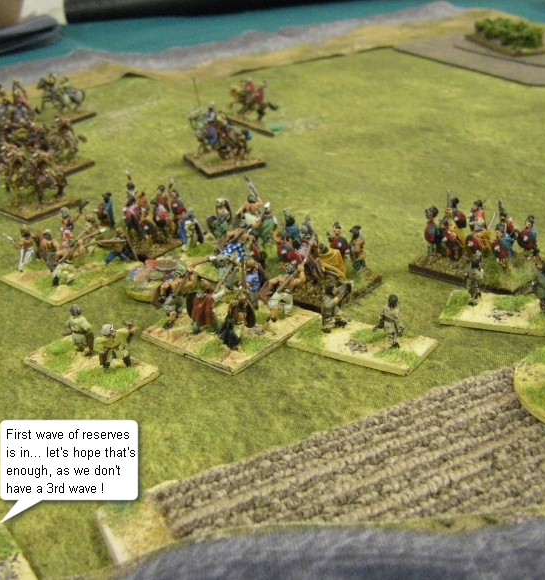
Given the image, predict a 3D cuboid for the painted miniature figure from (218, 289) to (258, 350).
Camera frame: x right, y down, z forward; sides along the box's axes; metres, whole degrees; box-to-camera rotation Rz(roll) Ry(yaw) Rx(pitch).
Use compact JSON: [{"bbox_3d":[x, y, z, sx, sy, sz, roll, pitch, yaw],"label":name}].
[{"bbox_3d":[-0.011,0.008,0.255,0.009,0.016,0.009,4,27,16],"label":"painted miniature figure"}]

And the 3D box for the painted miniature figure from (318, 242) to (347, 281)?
[{"bbox_3d":[0.020,-0.009,0.285,0.009,0.016,0.008,-4,26,0],"label":"painted miniature figure"}]

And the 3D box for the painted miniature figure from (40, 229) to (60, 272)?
[{"bbox_3d":[-0.084,-0.015,0.318,0.007,0.017,0.006,8,28,27],"label":"painted miniature figure"}]

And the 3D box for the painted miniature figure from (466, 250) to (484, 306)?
[{"bbox_3d":[0.062,-0.003,0.263,0.006,0.017,0.006,-3,25,5],"label":"painted miniature figure"}]

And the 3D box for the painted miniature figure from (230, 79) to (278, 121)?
[{"bbox_3d":[-0.011,-0.111,0.493,0.026,0.023,0.011,1,26,11],"label":"painted miniature figure"}]

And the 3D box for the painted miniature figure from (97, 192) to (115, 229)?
[{"bbox_3d":[-0.069,-0.032,0.347,0.007,0.018,0.007,-17,27,-23],"label":"painted miniature figure"}]

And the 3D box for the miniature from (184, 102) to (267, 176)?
[{"bbox_3d":[-0.026,-0.077,0.429,0.030,0.026,0.040,-14,27,-19],"label":"miniature"}]

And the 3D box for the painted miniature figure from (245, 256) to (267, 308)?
[{"bbox_3d":[-0.005,-0.003,0.272,0.007,0.018,0.006,-22,30,-31],"label":"painted miniature figure"}]

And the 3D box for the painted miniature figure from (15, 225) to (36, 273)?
[{"bbox_3d":[-0.094,-0.016,0.322,0.008,0.018,0.007,-10,25,-9],"label":"painted miniature figure"}]

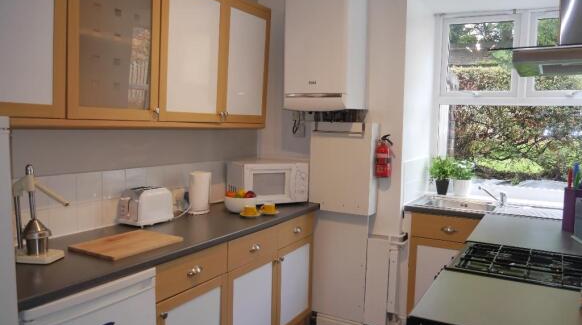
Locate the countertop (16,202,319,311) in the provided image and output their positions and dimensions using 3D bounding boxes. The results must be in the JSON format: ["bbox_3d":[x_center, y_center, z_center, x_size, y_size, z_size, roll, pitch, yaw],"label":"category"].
[{"bbox_3d":[-0.587,0.359,2.533,0.620,0.035,2.190,4,5,29],"label":"countertop"}]

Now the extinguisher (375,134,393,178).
[{"bbox_3d":[0.616,-0.036,3.138,0.105,0.285,0.100,4,5,29],"label":"extinguisher"}]

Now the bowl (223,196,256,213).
[{"bbox_3d":[-0.323,0.264,3.033,0.200,0.083,0.200,1,5,0],"label":"bowl"}]

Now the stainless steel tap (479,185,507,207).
[{"bbox_3d":[1.425,0.235,3.352,0.180,0.150,0.050,2,5,9],"label":"stainless steel tap"}]

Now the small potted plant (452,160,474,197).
[{"bbox_3d":[1.351,0.126,3.682,0.165,0.278,0.165,4,5,29],"label":"small potted plant"}]

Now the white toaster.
[{"bbox_3d":[-0.808,0.235,2.646,0.175,0.185,0.275,4,6,33],"label":"white toaster"}]

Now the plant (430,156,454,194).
[{"bbox_3d":[1.204,0.104,3.751,0.180,0.295,0.180,4,5,29],"label":"plant"}]

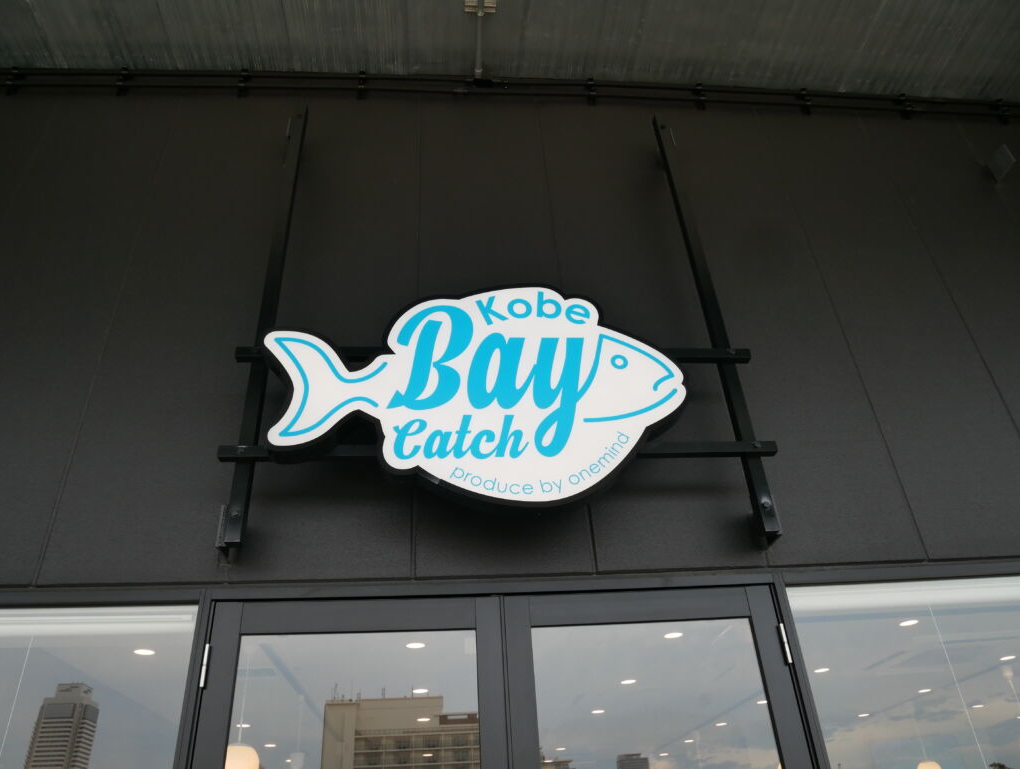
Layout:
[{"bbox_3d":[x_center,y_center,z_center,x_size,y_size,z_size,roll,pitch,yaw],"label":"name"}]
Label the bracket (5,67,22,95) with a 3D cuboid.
[{"bbox_3d":[-2.433,-1.486,3.766,0.050,0.170,0.060,0,-35,-6],"label":"bracket"}]

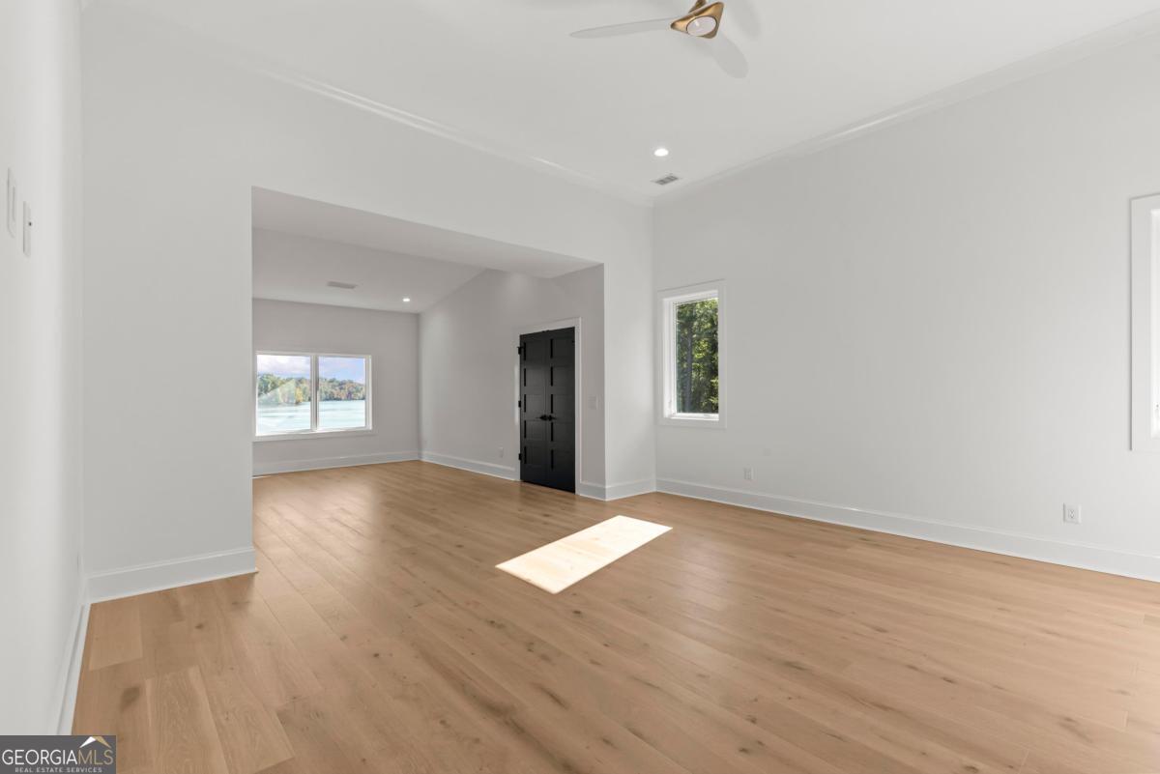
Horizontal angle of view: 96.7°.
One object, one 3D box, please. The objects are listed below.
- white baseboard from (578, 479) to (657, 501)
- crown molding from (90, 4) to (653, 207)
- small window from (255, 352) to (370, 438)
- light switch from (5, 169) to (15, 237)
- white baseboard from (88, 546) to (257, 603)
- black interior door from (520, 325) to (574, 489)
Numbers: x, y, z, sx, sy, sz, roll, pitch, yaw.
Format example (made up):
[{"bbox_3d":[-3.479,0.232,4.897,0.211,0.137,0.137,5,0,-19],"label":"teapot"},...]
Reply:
[{"bbox_3d":[0.456,1.221,6.318,0.848,0.174,0.503,0,-1,-42],"label":"white baseboard"},{"bbox_3d":[-0.997,-2.269,4.753,5.155,0.093,0.086,0,-1,-42],"label":"crown molding"},{"bbox_3d":[-4.331,0.115,8.471,1.725,1.294,0.099,0,-1,-42],"label":"small window"},{"bbox_3d":[-1.114,-0.352,1.008,0.007,0.121,0.074,0,-1,-42],"label":"light switch"},{"bbox_3d":[-2.591,1.202,3.328,0.862,0.181,0.028,0,-1,-42],"label":"white baseboard"},{"bbox_3d":[-0.444,0.292,6.803,0.049,2.050,1.165,0,-1,-42],"label":"black interior door"}]

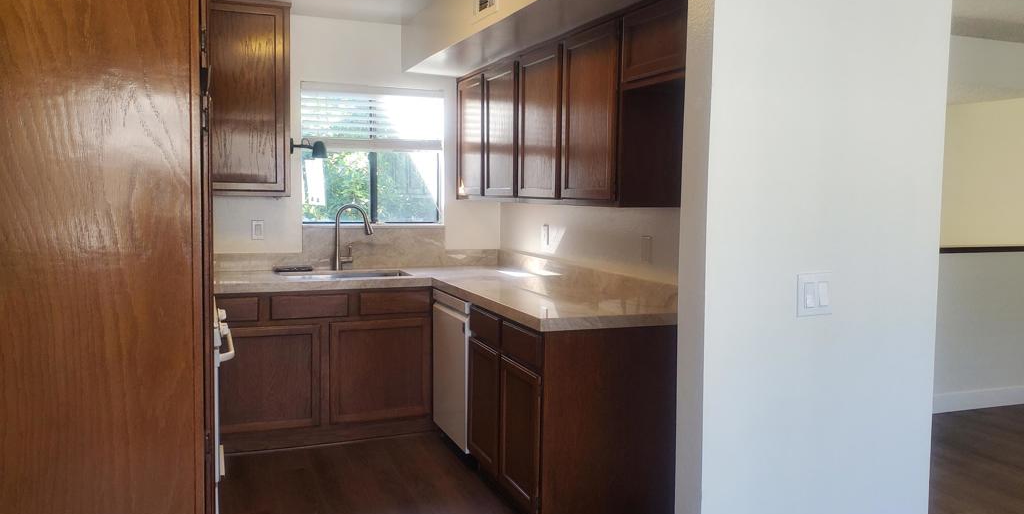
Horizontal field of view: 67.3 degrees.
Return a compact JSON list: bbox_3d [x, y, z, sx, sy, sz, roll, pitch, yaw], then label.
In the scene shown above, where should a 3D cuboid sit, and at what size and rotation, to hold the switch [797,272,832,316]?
[{"bbox_3d":[0.823,0.102,2.081,0.120,0.116,0.009,-2,5,-22],"label":"switch"}]

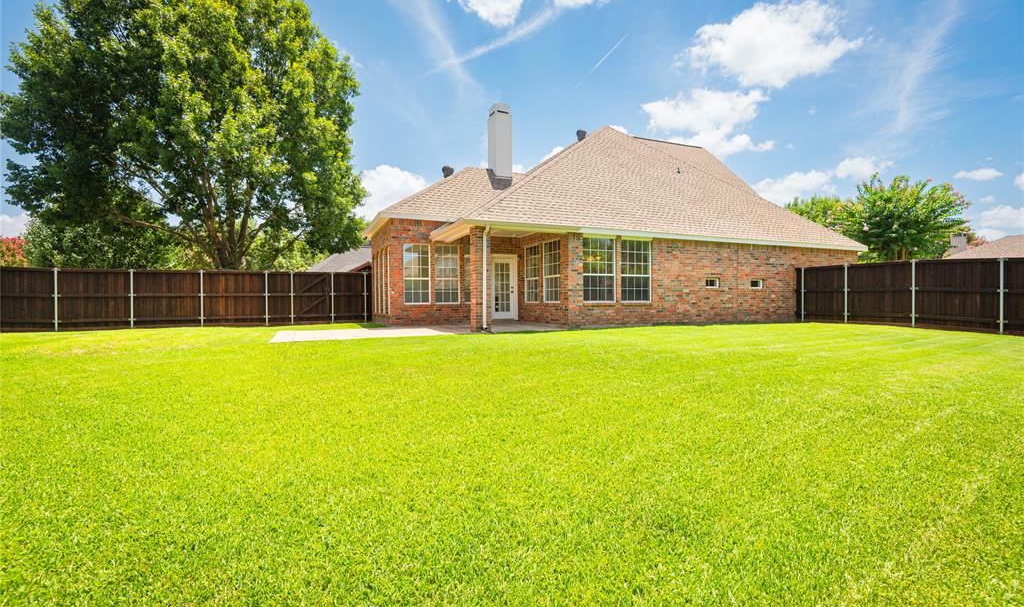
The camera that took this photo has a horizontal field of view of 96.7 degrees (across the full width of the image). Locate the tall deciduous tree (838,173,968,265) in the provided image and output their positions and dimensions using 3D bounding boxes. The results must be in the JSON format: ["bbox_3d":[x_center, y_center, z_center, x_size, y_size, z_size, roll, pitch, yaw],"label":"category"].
[{"bbox_3d":[16.400,-2.350,19.400,4.400,6.200,4.300,0,0,40],"label":"tall deciduous tree"}]

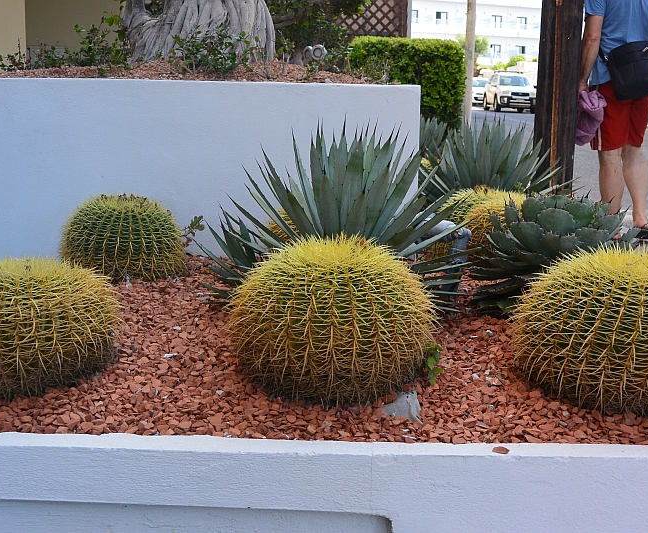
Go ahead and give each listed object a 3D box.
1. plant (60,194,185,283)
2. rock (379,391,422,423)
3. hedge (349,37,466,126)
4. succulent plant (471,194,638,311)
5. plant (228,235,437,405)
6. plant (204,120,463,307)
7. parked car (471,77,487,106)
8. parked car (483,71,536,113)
[{"bbox_3d":[-0.844,-0.134,3.756,0.519,0.342,0.519,1,10,0],"label":"plant"},{"bbox_3d":[0.182,0.334,2.120,0.105,0.065,0.085,1,10,0],"label":"rock"},{"bbox_3d":[0.993,-2.131,10.700,1.420,1.280,0.900,1,10,0],"label":"hedge"},{"bbox_3d":[0.872,-0.071,3.381,0.624,0.407,0.624,1,10,0],"label":"succulent plant"},{"bbox_3d":[0.022,0.113,2.333,0.544,0.397,0.544,1,10,0],"label":"plant"},{"bbox_3d":[0.040,-0.223,3.462,1.018,0.651,0.967,1,10,0],"label":"plant"},{"bbox_3d":[8.238,-9.426,48.000,1.720,1.460,4.200,1,10,0],"label":"parked car"},{"bbox_3d":[8.188,-7.600,38.700,1.750,1.690,4.200,1,10,0],"label":"parked car"}]

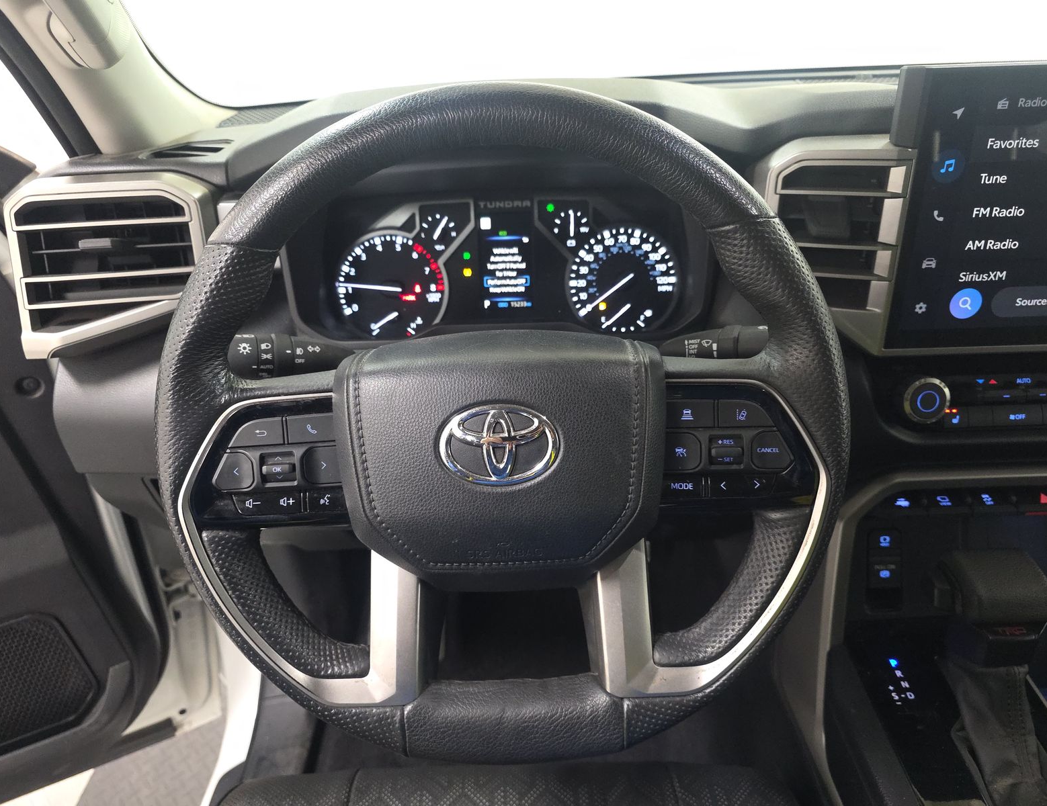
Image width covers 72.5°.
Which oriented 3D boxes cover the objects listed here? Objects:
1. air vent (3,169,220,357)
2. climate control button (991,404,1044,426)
[{"bbox_3d":[-0.299,-0.103,0.530,0.130,0.122,0.045,-6,21,-8],"label":"air vent"},{"bbox_3d":[0.378,0.009,0.548,0.037,0.017,0.010,-1,19,2],"label":"climate control button"}]

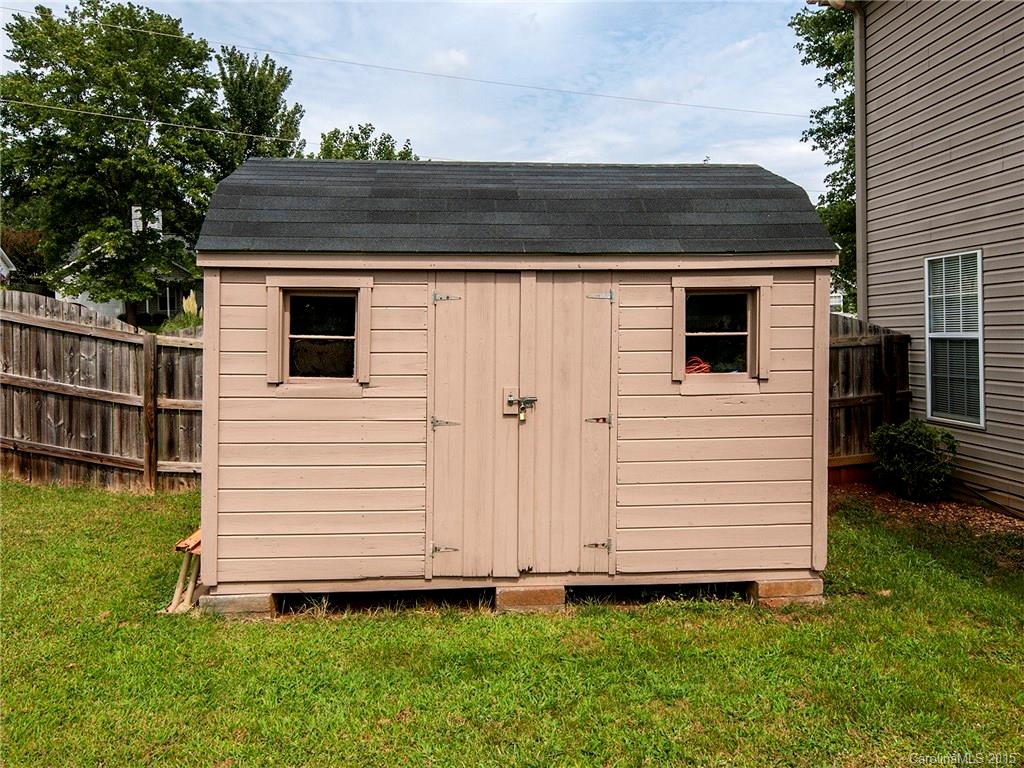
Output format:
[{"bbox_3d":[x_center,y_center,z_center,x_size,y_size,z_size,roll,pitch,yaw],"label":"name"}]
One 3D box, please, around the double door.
[{"bbox_3d":[0.059,0.234,4.850,1.050,1.790,0.060,0,1,-4],"label":"double door"}]

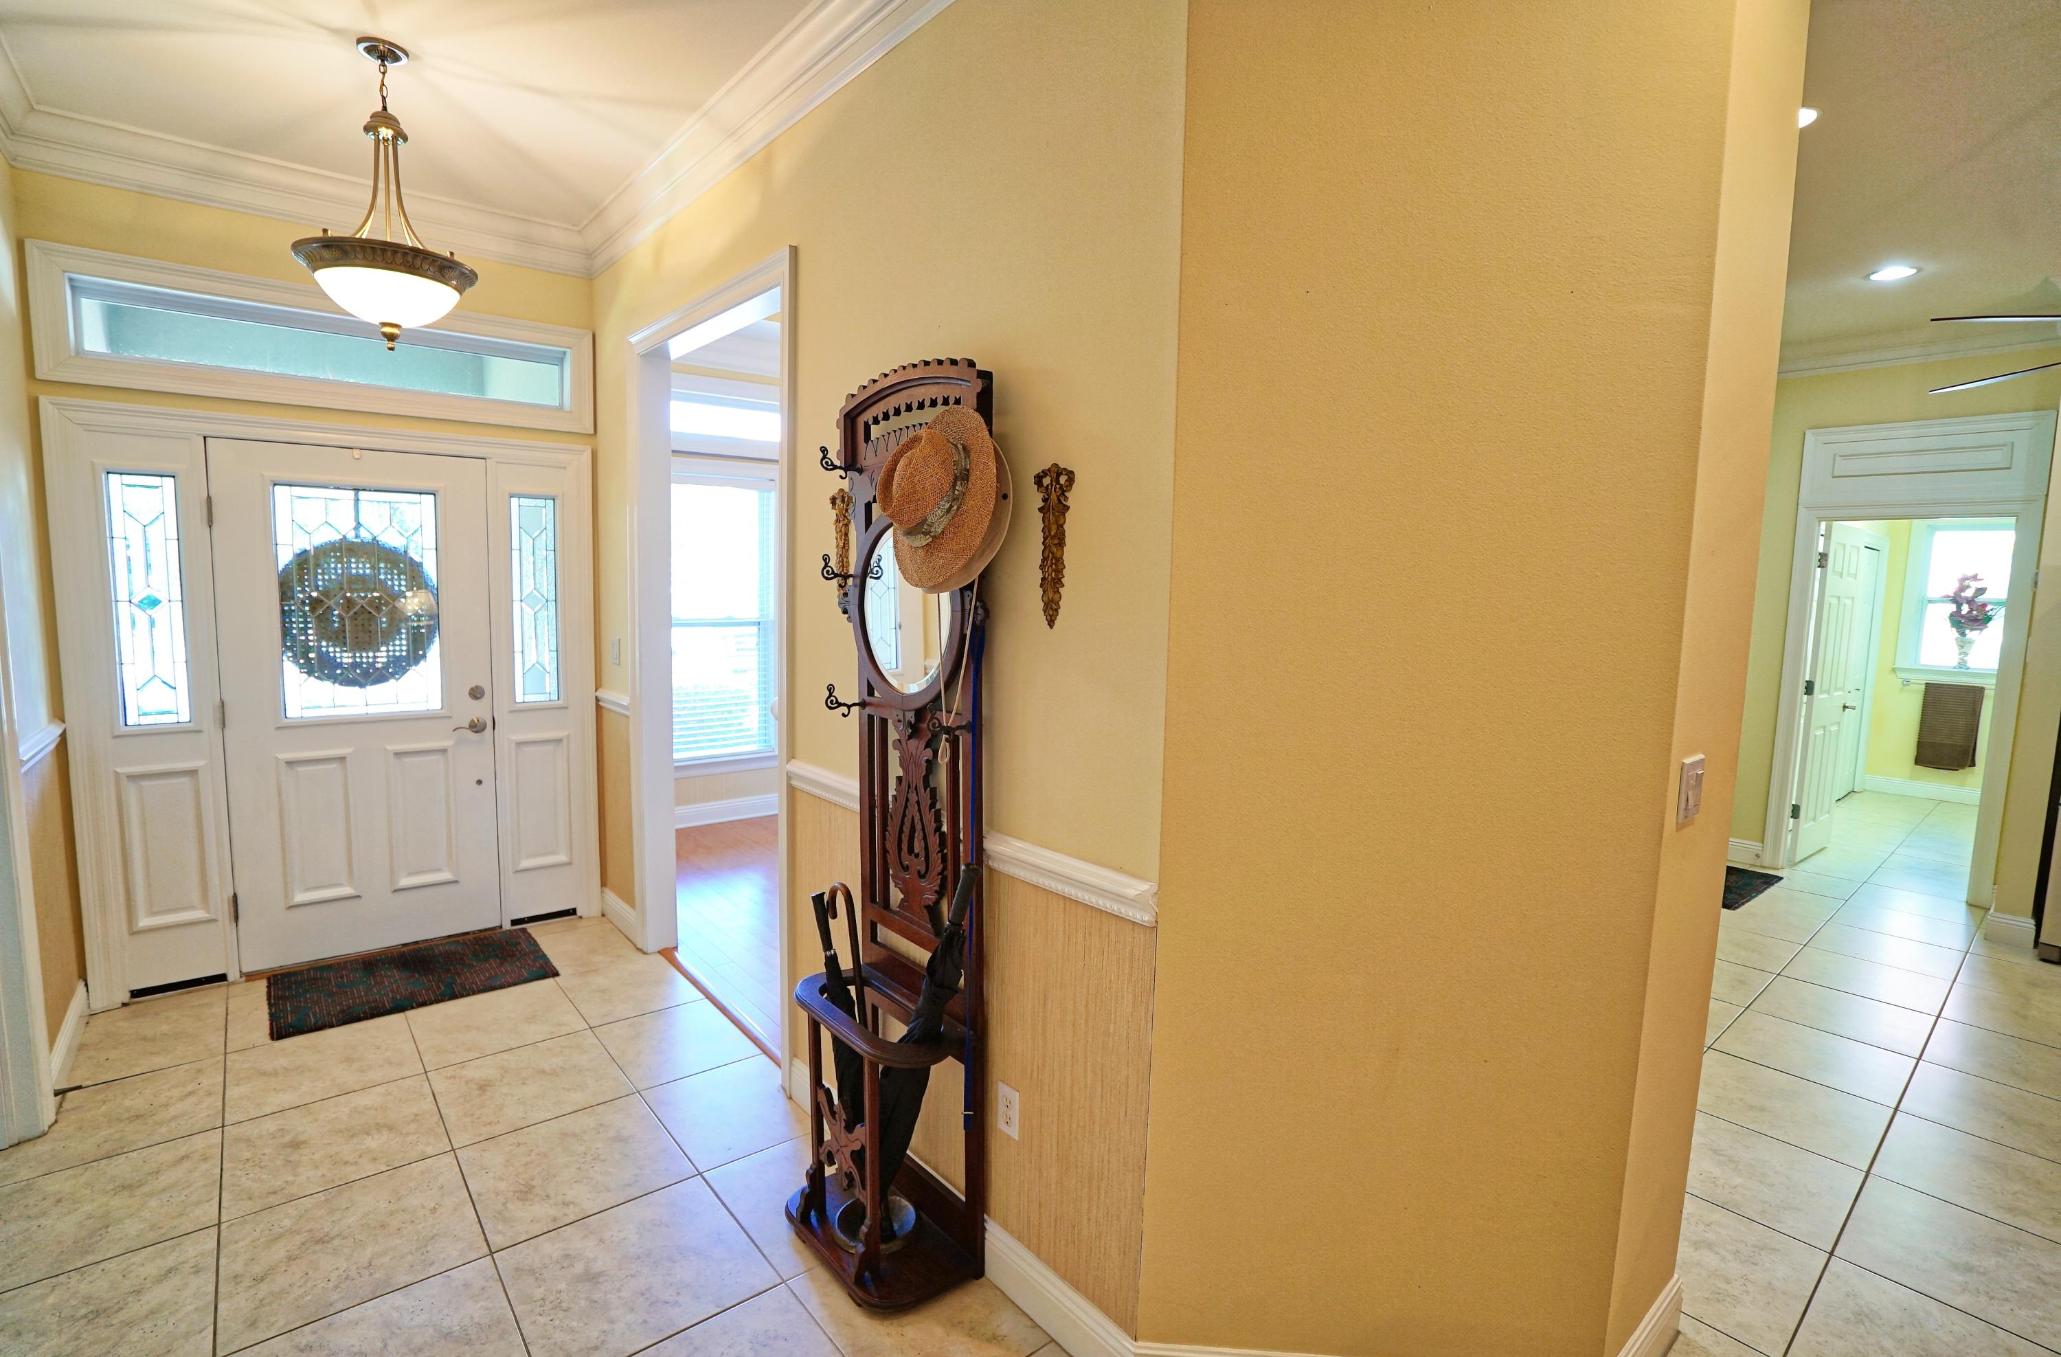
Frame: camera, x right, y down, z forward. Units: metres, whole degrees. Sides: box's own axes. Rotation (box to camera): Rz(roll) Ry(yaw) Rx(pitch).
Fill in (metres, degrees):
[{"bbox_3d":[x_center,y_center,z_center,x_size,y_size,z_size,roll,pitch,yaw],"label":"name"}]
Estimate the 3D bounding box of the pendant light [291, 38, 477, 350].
[{"bbox_3d":[-1.832,-1.357,2.609,0.436,0.818,0.436,-4,8,-40],"label":"pendant light"}]

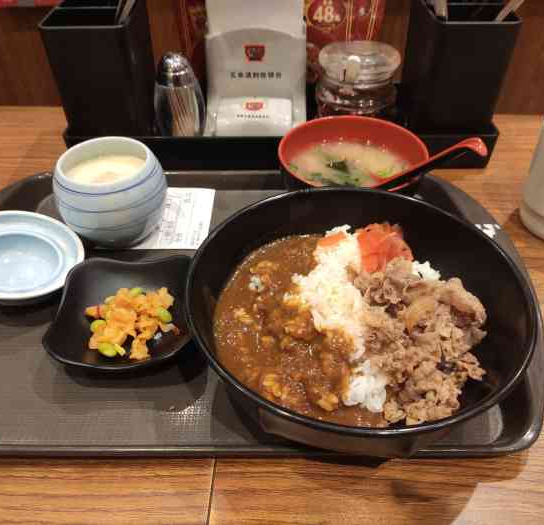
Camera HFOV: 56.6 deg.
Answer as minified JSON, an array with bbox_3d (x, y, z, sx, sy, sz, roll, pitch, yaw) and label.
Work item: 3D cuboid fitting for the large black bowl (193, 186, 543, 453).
[{"bbox_3d":[0.047,0.039,0.306,0.185,0.081,0.185,0,43,0],"label":"large black bowl"}]

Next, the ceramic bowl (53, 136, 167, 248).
[{"bbox_3d":[-0.131,-0.056,0.419,0.087,0.067,0.087,-1,43,0],"label":"ceramic bowl"}]

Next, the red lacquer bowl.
[{"bbox_3d":[0.066,-0.068,0.434,0.123,0.063,0.123,0,43,0],"label":"red lacquer bowl"}]

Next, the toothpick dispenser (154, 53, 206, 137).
[{"bbox_3d":[-0.092,-0.158,0.502,0.049,0.093,0.049,-1,43,0],"label":"toothpick dispenser"}]

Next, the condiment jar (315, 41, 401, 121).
[{"bbox_3d":[0.086,-0.170,0.520,0.083,0.084,0.083,0,43,0],"label":"condiment jar"}]

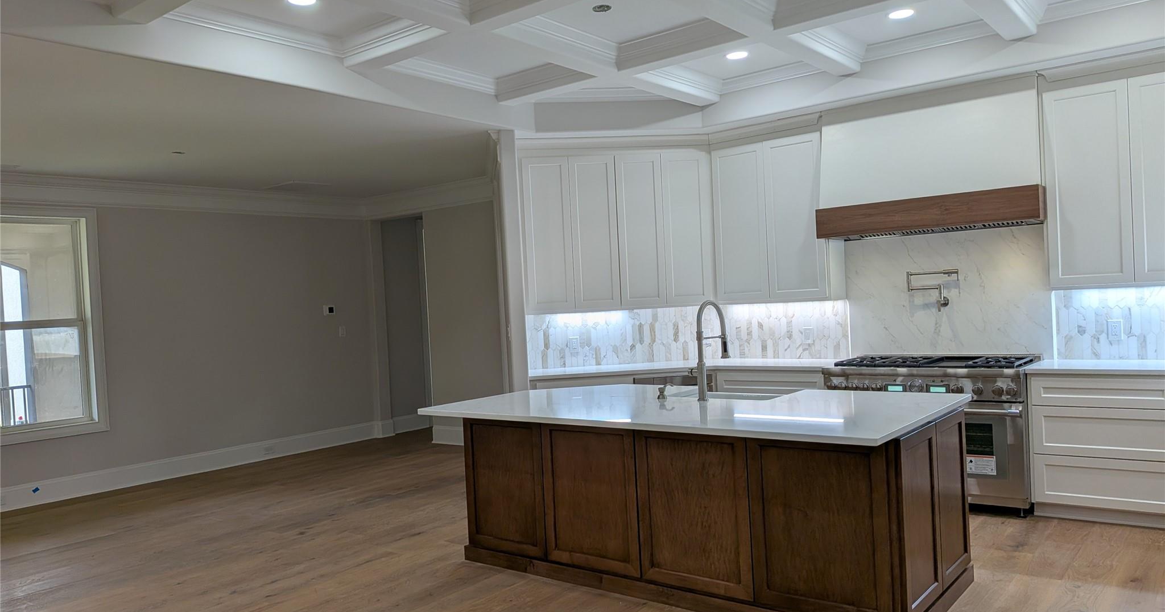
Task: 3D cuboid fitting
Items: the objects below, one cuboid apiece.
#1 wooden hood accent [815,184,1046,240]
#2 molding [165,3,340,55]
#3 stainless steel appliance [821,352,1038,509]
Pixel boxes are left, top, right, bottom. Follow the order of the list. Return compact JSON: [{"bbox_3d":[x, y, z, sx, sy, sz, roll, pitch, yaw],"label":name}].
[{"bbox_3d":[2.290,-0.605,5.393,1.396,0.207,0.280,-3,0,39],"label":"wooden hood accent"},{"bbox_3d":[-1.703,-1.462,4.268,0.080,0.083,1.050,-3,0,39],"label":"molding"},{"bbox_3d":[2.353,0.824,5.450,1.222,0.940,0.670,-3,0,39],"label":"stainless steel appliance"}]

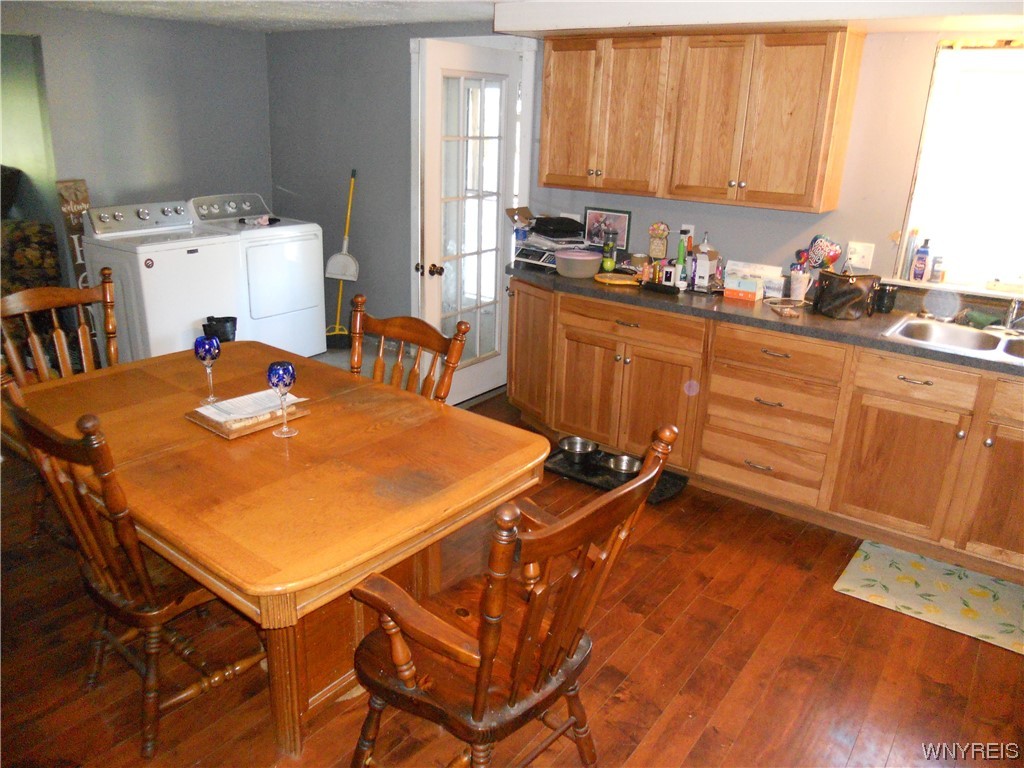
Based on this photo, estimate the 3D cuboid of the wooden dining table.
[{"bbox_3d":[-0.855,0.476,2.724,1.790,0.770,1.130,16,23,35],"label":"wooden dining table"}]

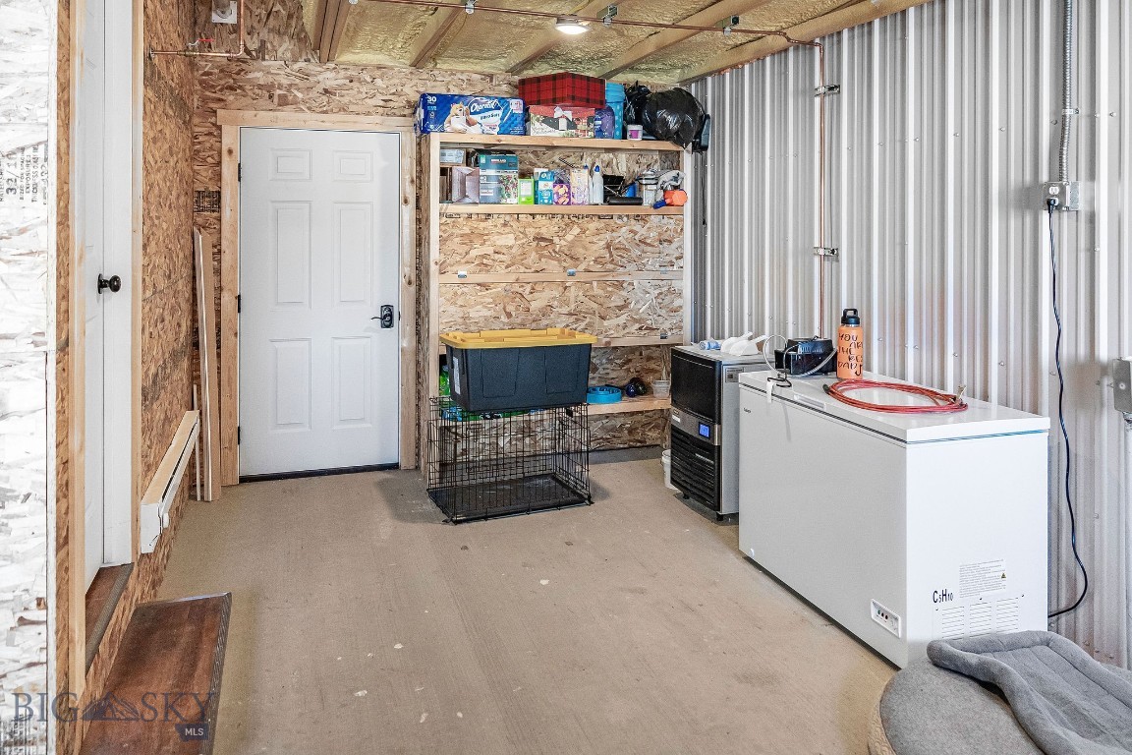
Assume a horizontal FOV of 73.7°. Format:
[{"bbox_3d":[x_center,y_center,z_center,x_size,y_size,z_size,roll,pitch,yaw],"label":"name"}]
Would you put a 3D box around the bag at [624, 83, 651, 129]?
[{"bbox_3d":[0.460,-1.670,4.640,0.230,0.290,0.260,-2,7,-18],"label":"bag"}]

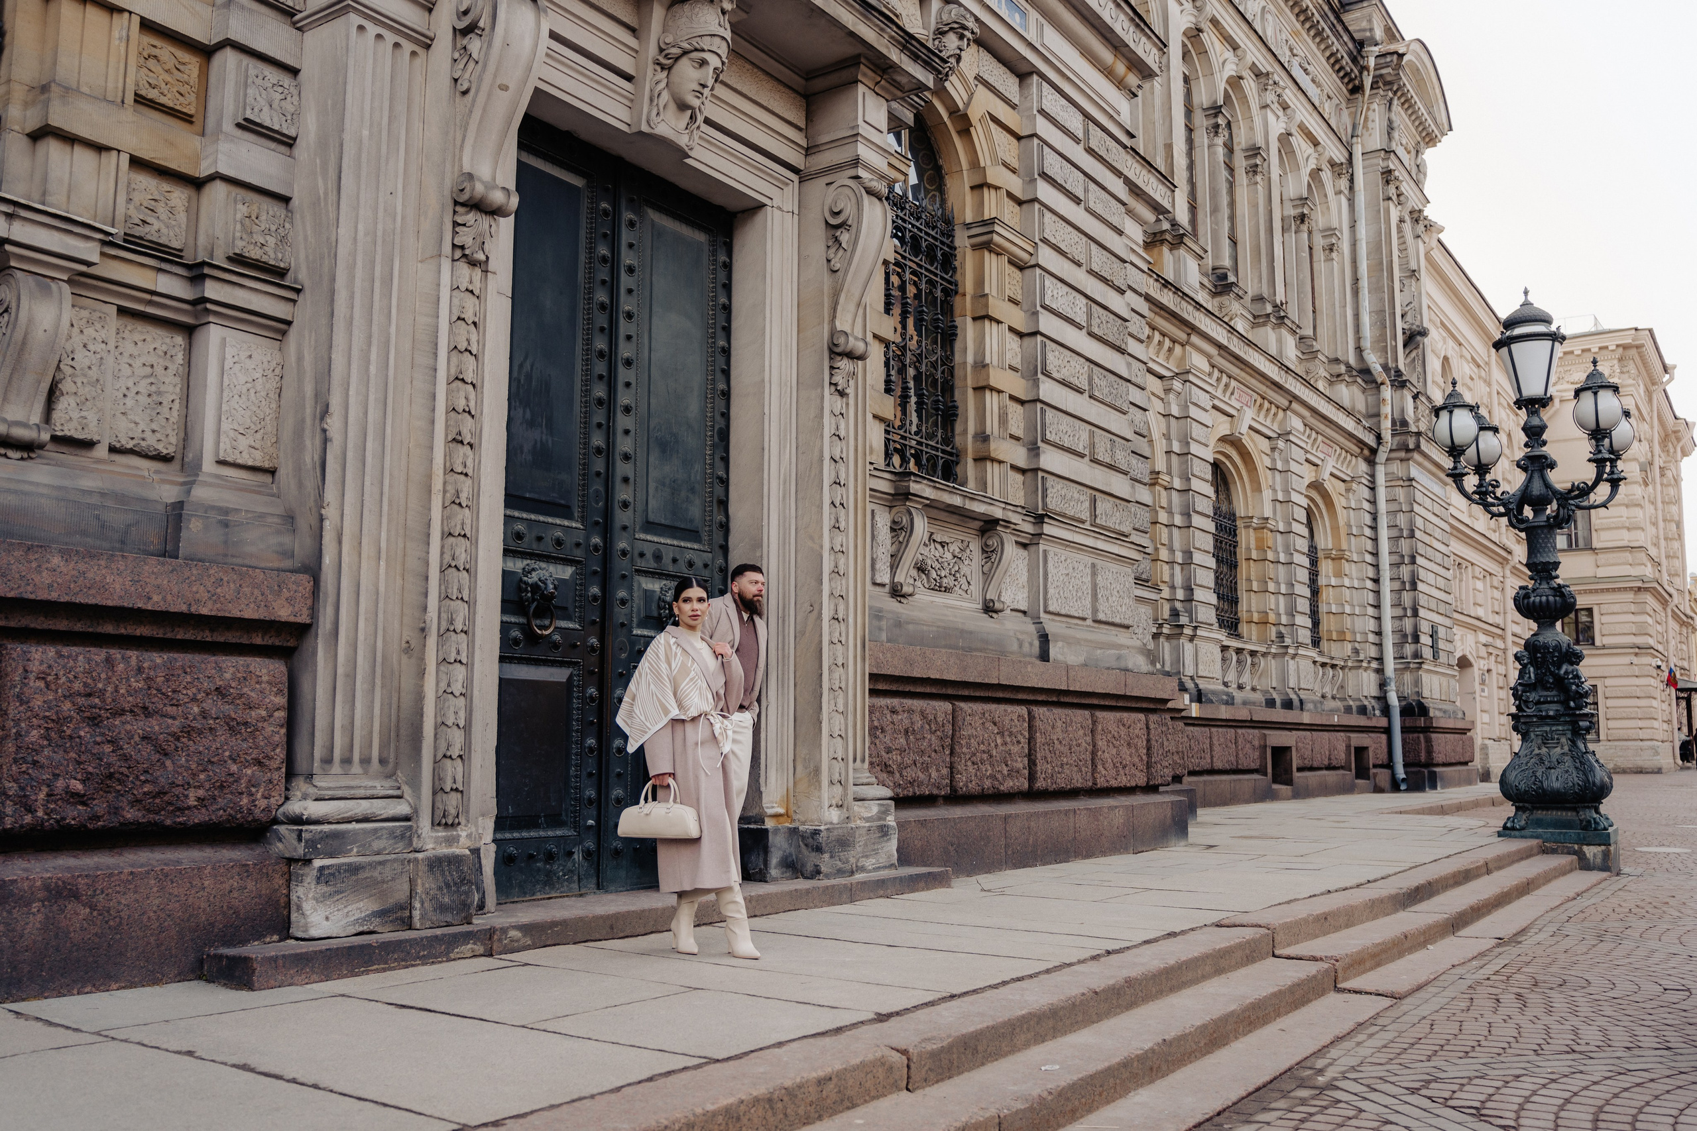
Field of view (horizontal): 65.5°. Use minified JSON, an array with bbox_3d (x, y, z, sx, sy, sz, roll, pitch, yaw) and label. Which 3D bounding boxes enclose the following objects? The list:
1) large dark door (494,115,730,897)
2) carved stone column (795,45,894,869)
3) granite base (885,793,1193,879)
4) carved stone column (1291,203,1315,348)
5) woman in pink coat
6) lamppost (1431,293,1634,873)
[{"bbox_3d":[-1.431,-0.310,7.713,0.200,4.333,1.980,-6,-10,36],"label":"large dark door"},{"bbox_3d":[0.074,-0.613,8.737,0.549,5.224,0.738,-6,-10,36],"label":"carved stone column"},{"bbox_3d":[1.722,2.287,11.346,0.360,0.486,5.535,-6,-10,36],"label":"granite base"},{"bbox_3d":[10.383,-6.607,29.984,0.420,3.516,0.420,-6,-10,36],"label":"carved stone column"},{"bbox_3d":[-0.719,0.923,6.222,0.560,1.733,0.440,7,-10,-39],"label":"woman in pink coat"},{"bbox_3d":[7.441,0.055,14.160,2.100,6.241,2.100,-6,-10,36],"label":"lamppost"}]

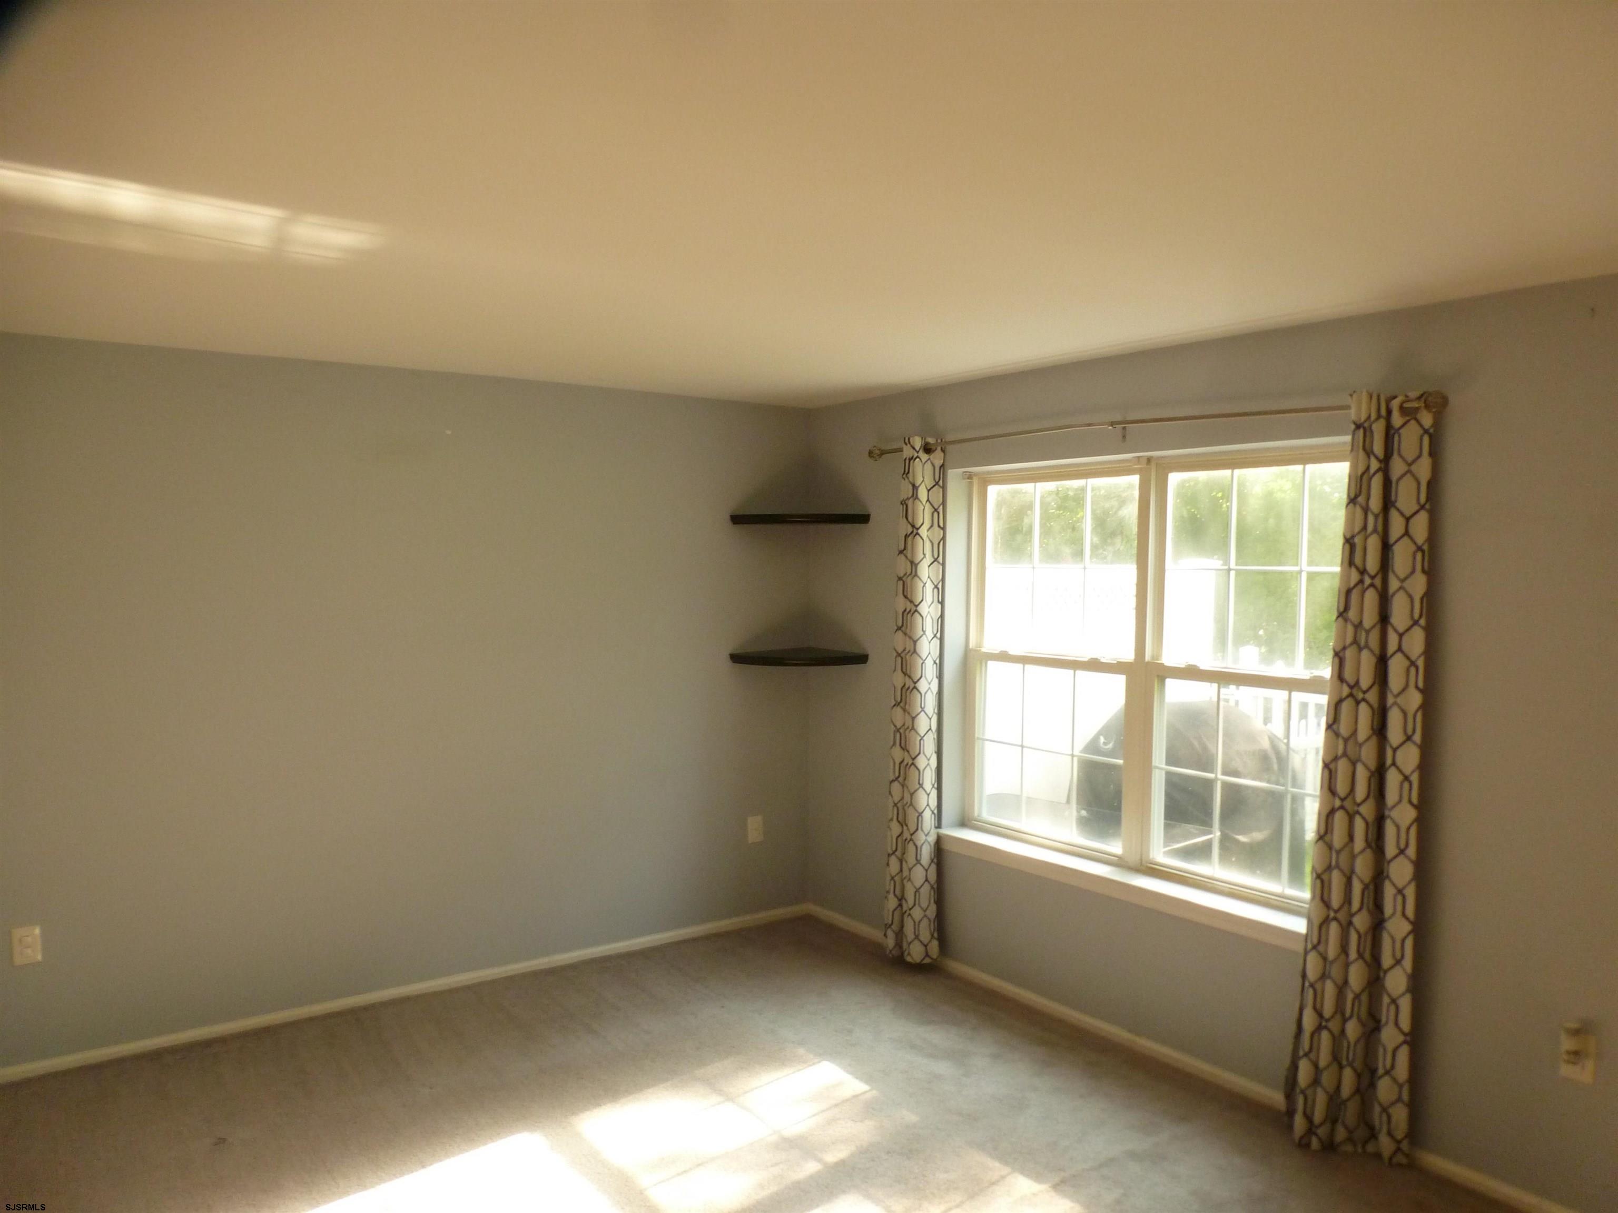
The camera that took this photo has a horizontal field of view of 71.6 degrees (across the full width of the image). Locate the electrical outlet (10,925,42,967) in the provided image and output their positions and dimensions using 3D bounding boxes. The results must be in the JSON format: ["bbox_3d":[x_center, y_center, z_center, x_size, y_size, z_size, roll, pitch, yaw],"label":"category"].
[{"bbox_3d":[-2.536,1.102,3.639,0.073,0.117,0.012,-1,3,-34],"label":"electrical outlet"}]

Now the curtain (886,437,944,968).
[{"bbox_3d":[0.436,0.390,4.646,0.108,2.167,0.295,-2,3,-38],"label":"curtain"}]

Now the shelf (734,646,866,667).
[{"bbox_3d":[-0.027,0.235,5.129,0.621,0.041,0.384,1,3,9],"label":"shelf"}]

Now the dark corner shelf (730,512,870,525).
[{"bbox_3d":[-0.024,-0.392,5.102,0.621,0.041,0.384,1,3,9],"label":"dark corner shelf"}]

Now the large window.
[{"bbox_3d":[1.190,0.216,3.981,0.108,1.478,1.724,-2,3,-38],"label":"large window"}]

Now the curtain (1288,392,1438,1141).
[{"bbox_3d":[1.560,0.474,3.183,0.138,2.157,0.325,-2,3,-38],"label":"curtain"}]

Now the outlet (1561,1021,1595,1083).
[{"bbox_3d":[1.940,1.135,2.835,0.022,0.122,0.073,-2,3,-38],"label":"outlet"}]

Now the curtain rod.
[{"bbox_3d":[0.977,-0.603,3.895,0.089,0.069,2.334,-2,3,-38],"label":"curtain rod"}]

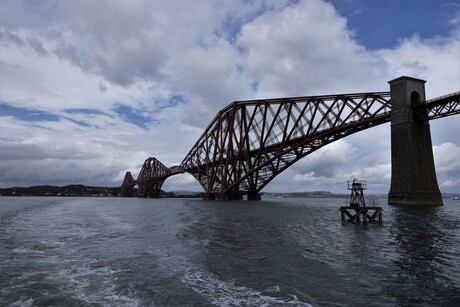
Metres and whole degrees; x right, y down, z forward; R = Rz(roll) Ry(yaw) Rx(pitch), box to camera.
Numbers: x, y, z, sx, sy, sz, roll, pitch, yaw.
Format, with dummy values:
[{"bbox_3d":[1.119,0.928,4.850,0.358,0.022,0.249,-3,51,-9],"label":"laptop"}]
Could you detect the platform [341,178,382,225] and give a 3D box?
[{"bbox_3d":[18.930,6.700,44.600,4.250,6.200,4.250,5,-10,-32],"label":"platform"}]

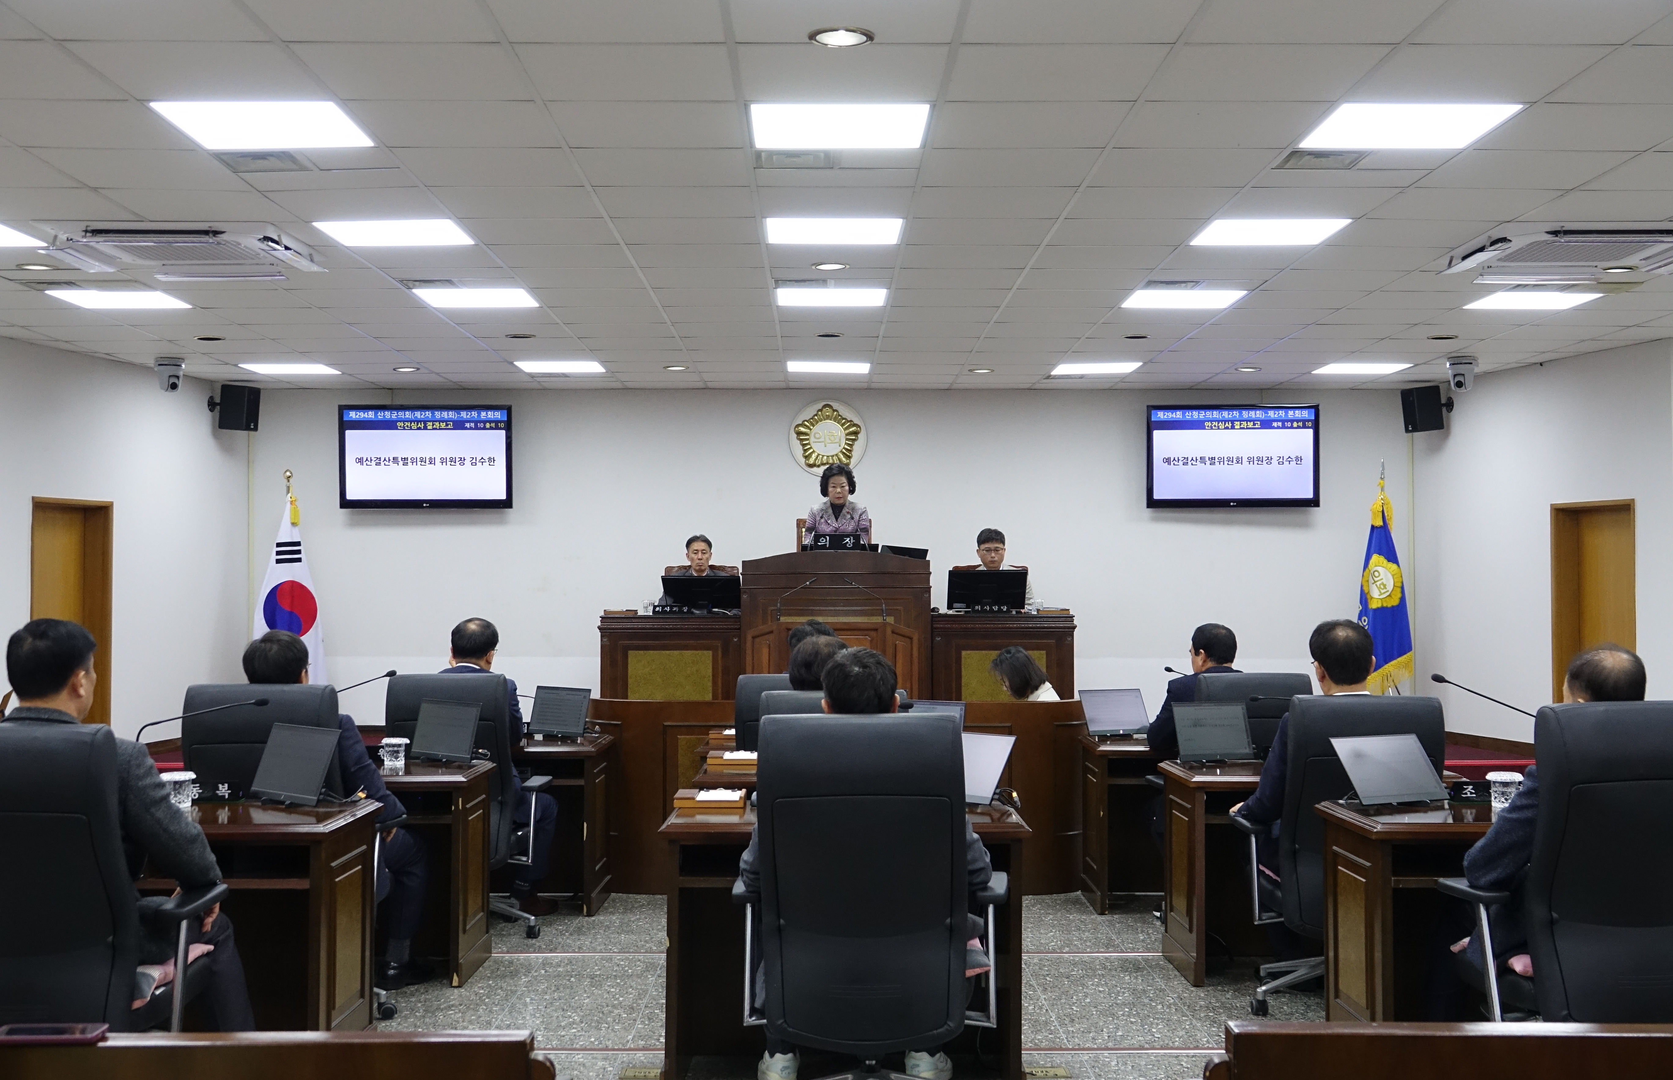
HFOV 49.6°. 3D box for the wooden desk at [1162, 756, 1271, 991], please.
[{"bbox_3d":[1.791,1.245,6.816,1.034,0.744,0.621,0,-2,-1],"label":"wooden desk"}]

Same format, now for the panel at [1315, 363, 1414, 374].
[{"bbox_3d":[3.611,-1.206,12.439,0.580,0.060,0.580,0,-1,-1],"label":"panel"}]

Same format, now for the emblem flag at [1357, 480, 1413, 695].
[{"bbox_3d":[3.999,0.348,13.233,0.400,1.570,0.300,0,-1,-1],"label":"emblem flag"}]

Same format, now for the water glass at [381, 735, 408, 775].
[{"bbox_3d":[-1.829,0.877,7.507,0.115,0.125,0.105,0,-1,-1],"label":"water glass"}]

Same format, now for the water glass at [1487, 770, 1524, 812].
[{"bbox_3d":[1.962,0.727,5.319,0.105,0.107,0.105,0,-1,-1],"label":"water glass"}]

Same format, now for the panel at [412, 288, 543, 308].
[{"bbox_3d":[-1.856,-1.265,9.340,0.580,0.060,0.580,0,-1,-1],"label":"panel"}]

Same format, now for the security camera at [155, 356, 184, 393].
[{"bbox_3d":[-4.345,-1.069,11.823,0.190,0.235,0.190,1,-2,-32],"label":"security camera"}]

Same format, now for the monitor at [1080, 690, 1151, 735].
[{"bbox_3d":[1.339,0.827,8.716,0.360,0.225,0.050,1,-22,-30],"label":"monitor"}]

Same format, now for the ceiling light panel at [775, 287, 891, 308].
[{"bbox_3d":[-0.027,-1.265,9.357,0.580,0.060,0.580,0,-1,-1],"label":"ceiling light panel"}]

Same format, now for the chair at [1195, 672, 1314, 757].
[{"bbox_3d":[1.659,1.125,7.786,0.670,1.141,0.700,0,-1,-12],"label":"chair"}]

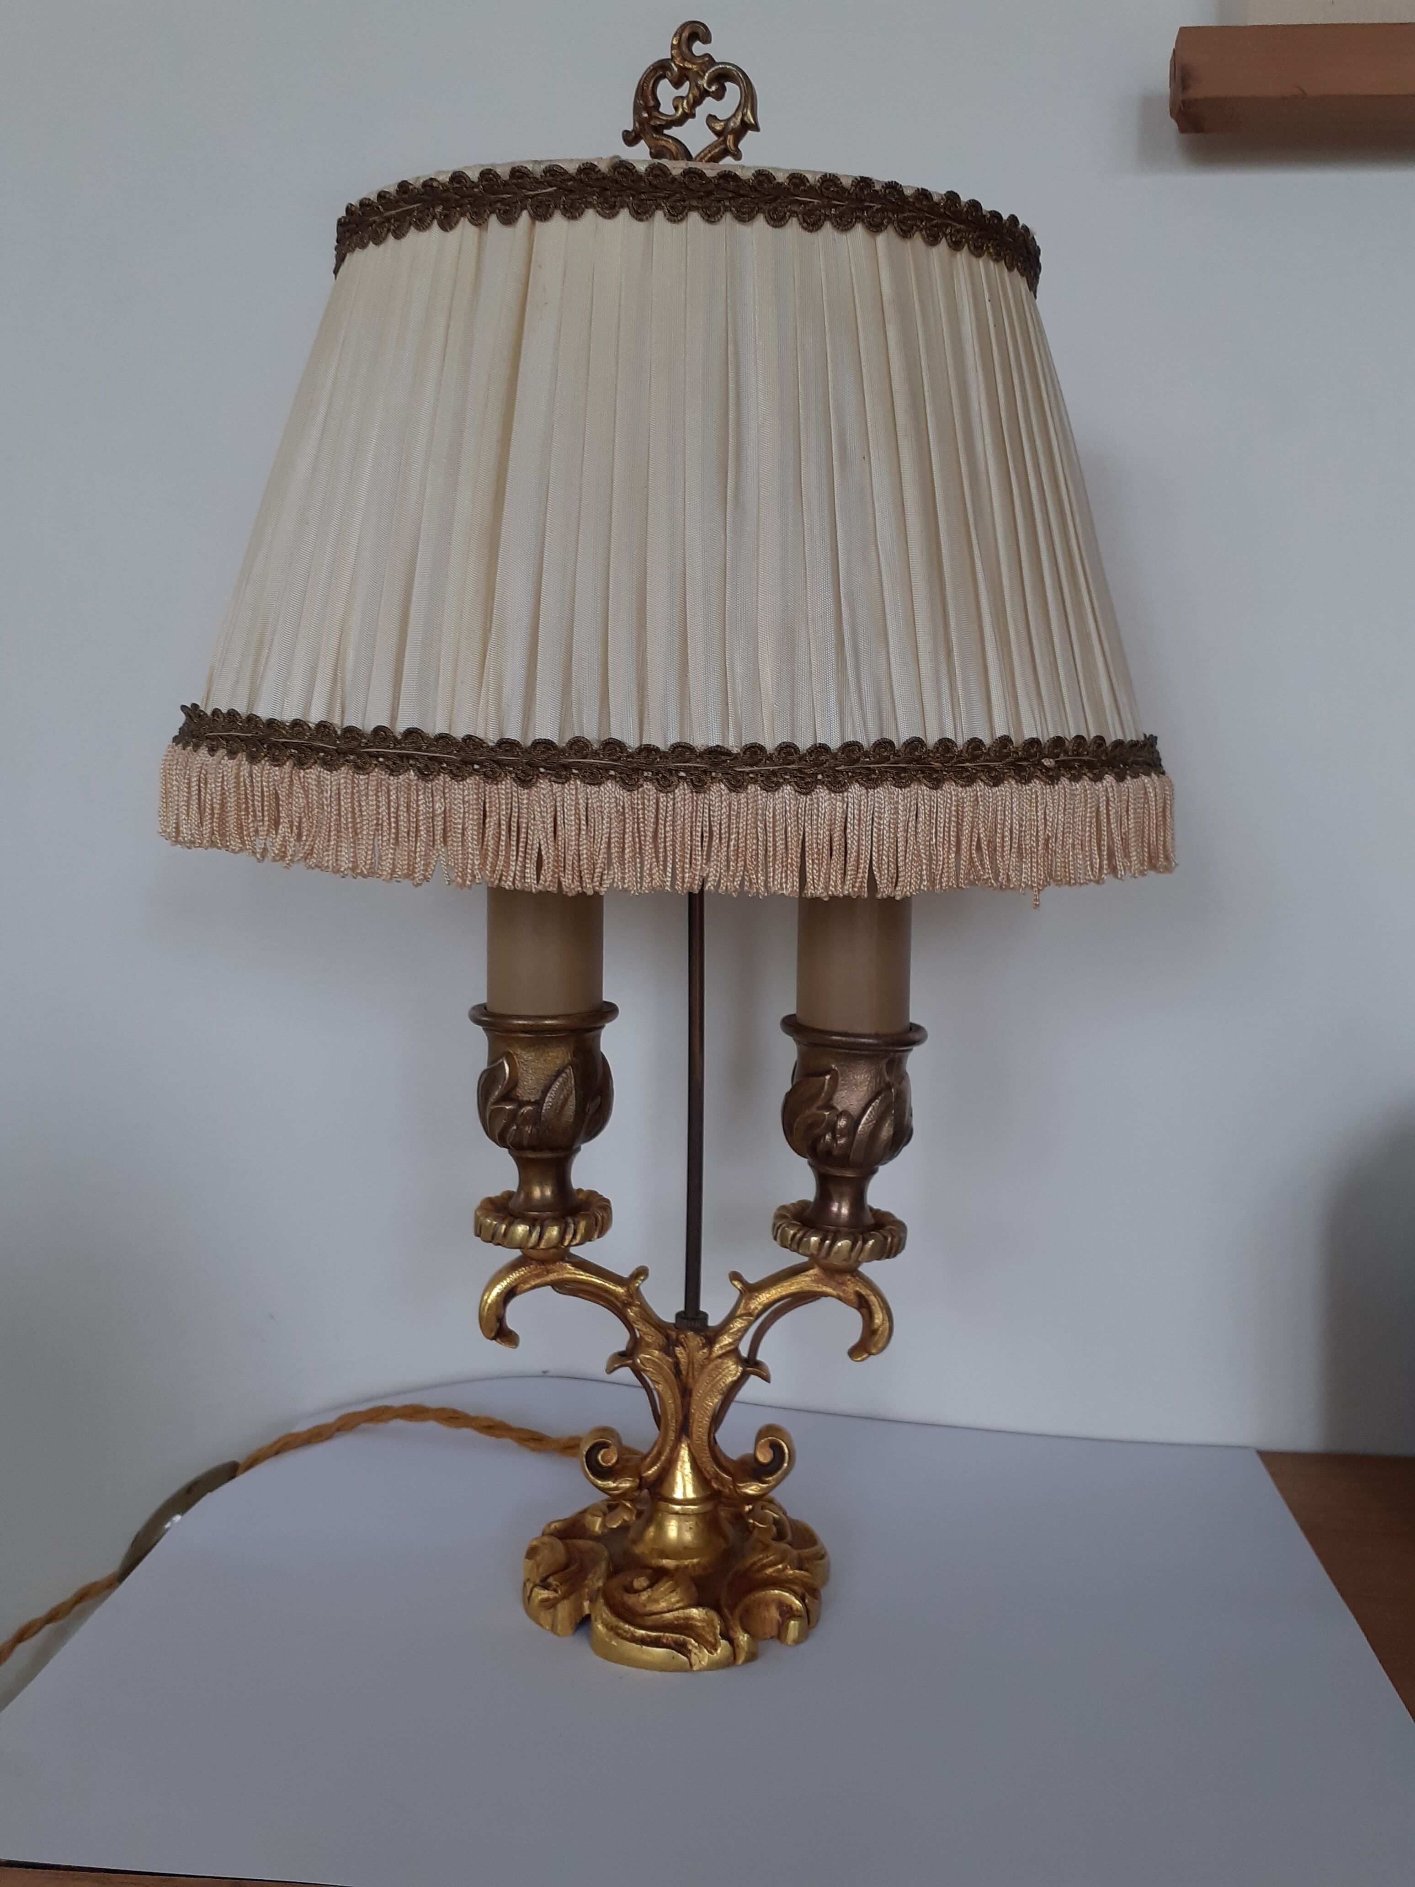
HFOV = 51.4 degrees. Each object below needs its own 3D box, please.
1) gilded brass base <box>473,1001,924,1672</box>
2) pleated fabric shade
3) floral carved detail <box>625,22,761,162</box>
[{"bbox_3d":[-0.006,0.126,0.516,0.154,0.211,0.107,0,7,-4],"label":"gilded brass base"},{"bbox_3d":[-0.011,-0.129,0.483,0.337,0.200,0.218,1,11,-2],"label":"pleated fabric shade"},{"bbox_3d":[-0.005,-0.262,0.462,0.043,0.051,0.013,0,7,-3],"label":"floral carved detail"}]

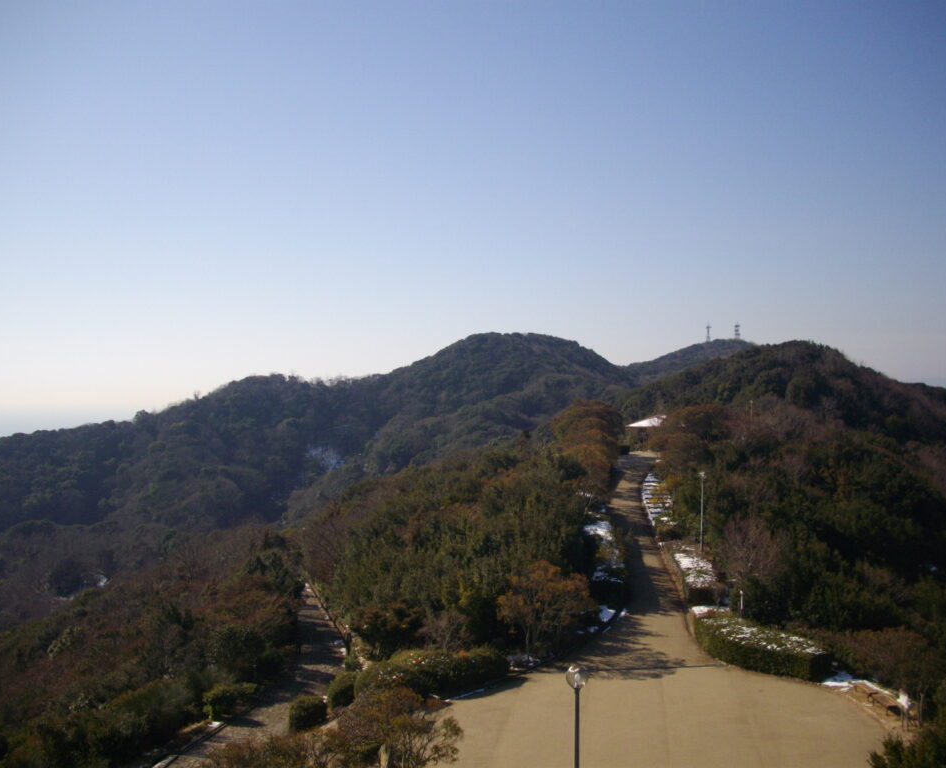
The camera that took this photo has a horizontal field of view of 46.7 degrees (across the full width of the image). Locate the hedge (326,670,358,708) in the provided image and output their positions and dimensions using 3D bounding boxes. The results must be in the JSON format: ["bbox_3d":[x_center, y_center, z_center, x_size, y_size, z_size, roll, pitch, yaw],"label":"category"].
[{"bbox_3d":[-4.620,10.786,38.658,1.150,1.100,1.150,0,0,0],"label":"hedge"}]

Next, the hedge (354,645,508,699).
[{"bbox_3d":[-1.500,10.830,40.908,5.700,1.050,2.500,0,-1,-42],"label":"hedge"}]

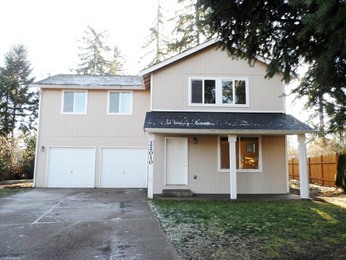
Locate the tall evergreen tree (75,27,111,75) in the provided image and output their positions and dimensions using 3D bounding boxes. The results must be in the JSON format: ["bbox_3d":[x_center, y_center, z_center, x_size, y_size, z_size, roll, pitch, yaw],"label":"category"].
[{"bbox_3d":[-11.061,-4.786,33.276,5.600,19.800,5.600,1,-6,-2],"label":"tall evergreen tree"}]

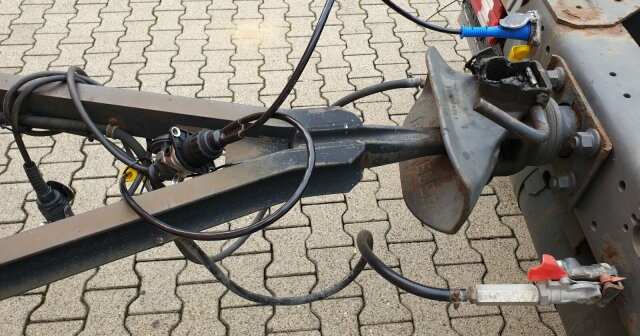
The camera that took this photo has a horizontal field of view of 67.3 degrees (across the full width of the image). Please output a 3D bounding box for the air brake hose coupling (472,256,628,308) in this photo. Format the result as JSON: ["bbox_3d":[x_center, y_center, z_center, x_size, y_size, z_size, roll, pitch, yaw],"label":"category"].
[{"bbox_3d":[0.354,0.178,0.755,0.232,0.066,0.068,1,49,-1],"label":"air brake hose coupling"}]

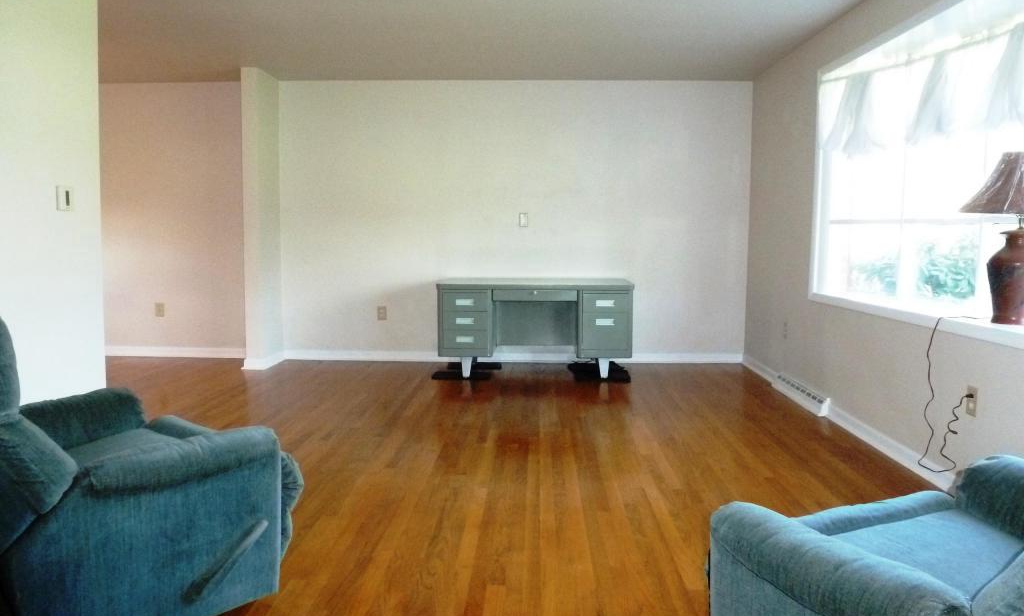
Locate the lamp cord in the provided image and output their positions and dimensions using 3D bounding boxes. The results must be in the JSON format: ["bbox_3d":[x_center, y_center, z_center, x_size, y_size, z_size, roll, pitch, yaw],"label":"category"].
[{"bbox_3d":[1.885,0.395,3.106,0.055,0.699,0.382,1,6,2],"label":"lamp cord"}]

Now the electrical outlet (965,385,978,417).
[{"bbox_3d":[1.900,0.387,2.941,0.015,0.116,0.068,1,6,2],"label":"electrical outlet"}]

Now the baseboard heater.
[{"bbox_3d":[1.946,0.573,4.858,0.056,0.116,0.927,1,6,2],"label":"baseboard heater"}]

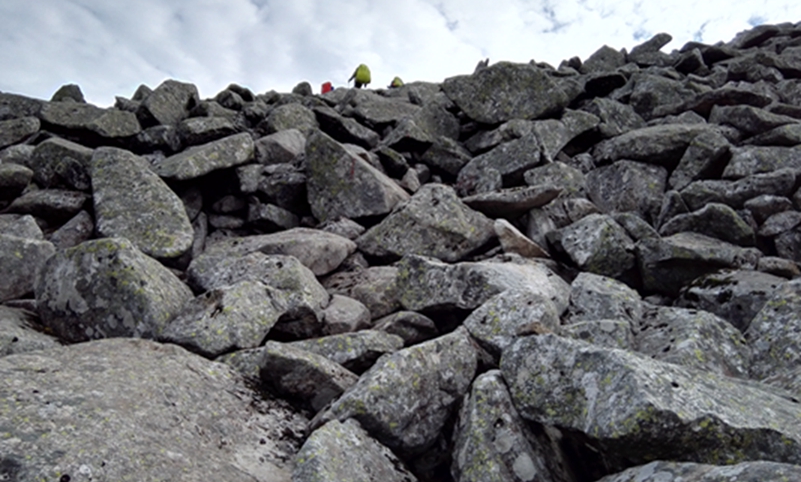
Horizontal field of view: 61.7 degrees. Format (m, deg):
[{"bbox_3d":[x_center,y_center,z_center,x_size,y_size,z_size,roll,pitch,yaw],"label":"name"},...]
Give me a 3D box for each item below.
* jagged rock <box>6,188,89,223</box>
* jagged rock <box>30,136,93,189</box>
[{"bbox_3d":[-2.903,-0.292,5.516,0.674,0.296,0.462,2,-7,-15],"label":"jagged rock"},{"bbox_3d":[-4.044,-0.930,8.000,0.640,0.550,0.550,2,-6,-14],"label":"jagged rock"}]

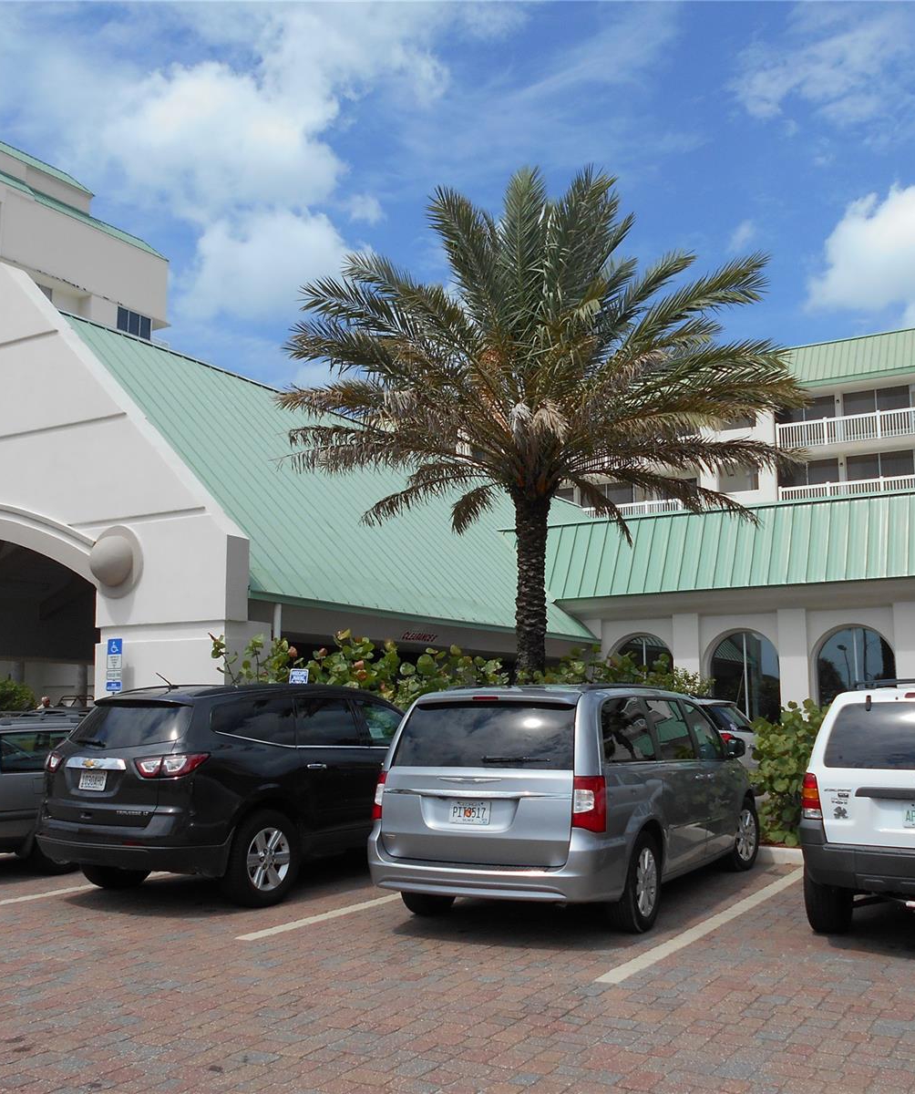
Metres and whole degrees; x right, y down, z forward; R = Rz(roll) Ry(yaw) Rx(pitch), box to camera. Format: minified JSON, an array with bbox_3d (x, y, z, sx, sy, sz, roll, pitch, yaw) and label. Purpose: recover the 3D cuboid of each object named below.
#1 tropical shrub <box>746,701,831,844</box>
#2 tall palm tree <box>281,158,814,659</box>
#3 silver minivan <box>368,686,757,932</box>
[{"bbox_3d":[3.765,2.421,11.937,1.350,1.600,1.250,-5,-9,31],"label":"tropical shrub"},{"bbox_3d":[1.100,-0.856,15.124,7.000,9.000,7.000,-5,-9,31],"label":"tall palm tree"},{"bbox_3d":[1.198,2.160,9.761,1.998,1.750,5.150,-4,-9,27],"label":"silver minivan"}]

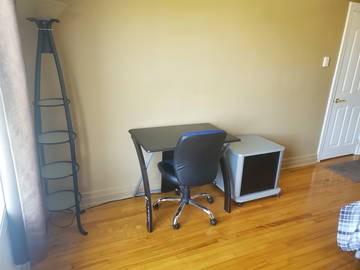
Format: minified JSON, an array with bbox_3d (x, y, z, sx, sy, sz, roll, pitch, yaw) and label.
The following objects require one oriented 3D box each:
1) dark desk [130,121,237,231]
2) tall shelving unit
[{"bbox_3d":[0.018,0.362,2.620,0.885,0.746,0.600,-6,19,-25],"label":"dark desk"},{"bbox_3d":[-0.961,0.005,2.088,0.345,1.670,0.355,-6,19,-25],"label":"tall shelving unit"}]

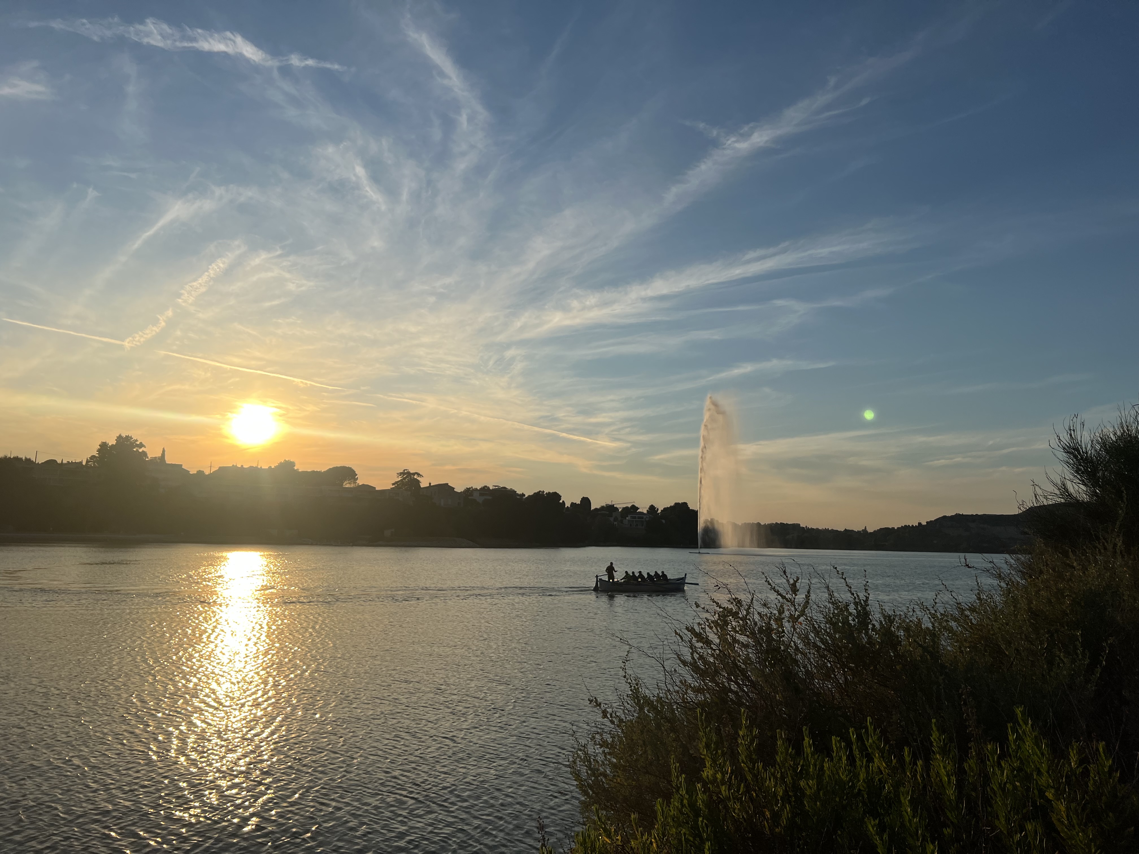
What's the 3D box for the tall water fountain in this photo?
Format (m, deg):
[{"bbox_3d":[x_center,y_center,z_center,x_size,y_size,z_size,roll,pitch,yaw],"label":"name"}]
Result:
[{"bbox_3d":[47.181,14.379,270.000,13.200,48.300,11.500,1,-7,0],"label":"tall water fountain"}]

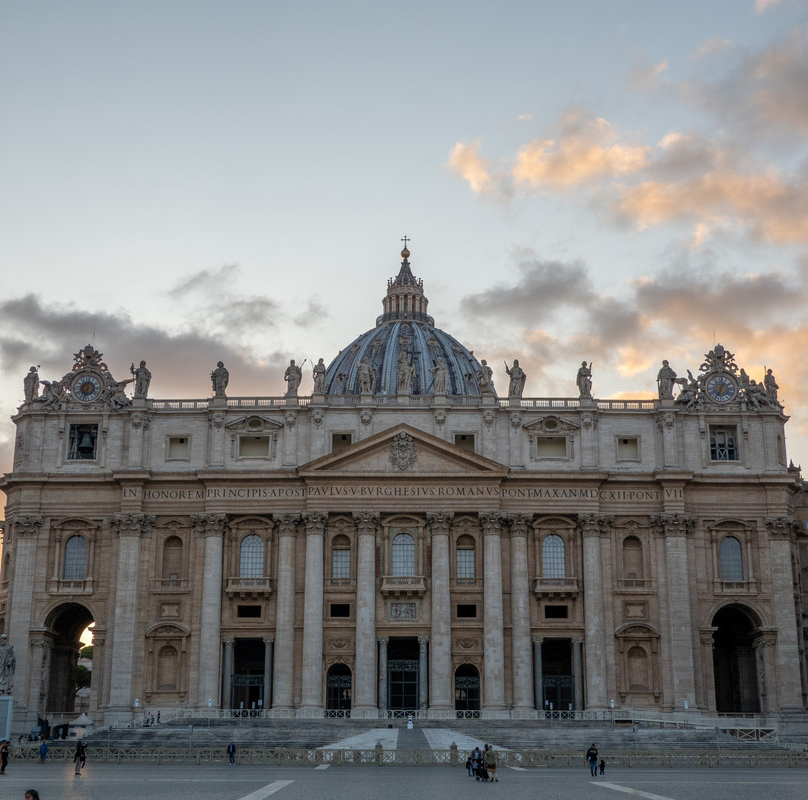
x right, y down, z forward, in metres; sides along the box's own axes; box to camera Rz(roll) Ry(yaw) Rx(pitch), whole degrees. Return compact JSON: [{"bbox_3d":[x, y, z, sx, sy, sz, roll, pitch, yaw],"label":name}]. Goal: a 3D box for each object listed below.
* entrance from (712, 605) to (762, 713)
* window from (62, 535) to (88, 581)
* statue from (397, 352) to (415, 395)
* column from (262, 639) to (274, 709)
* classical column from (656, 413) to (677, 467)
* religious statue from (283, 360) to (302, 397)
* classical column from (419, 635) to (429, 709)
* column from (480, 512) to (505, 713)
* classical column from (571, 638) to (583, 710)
[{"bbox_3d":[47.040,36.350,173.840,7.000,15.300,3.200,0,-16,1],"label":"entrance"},{"bbox_3d":[-47.550,22.850,179.040,3.250,6.500,0.600,0,-16,1],"label":"window"},{"bbox_3d":[0.222,-4.016,182.768,2.700,6.501,2.000,0,-16,0],"label":"statue"},{"bbox_3d":[-18.860,38.590,172.300,1.500,10.600,1.500,0,-16,1],"label":"column"},{"bbox_3d":[39.810,6.160,186.850,2.580,8.530,1.100,0,-15,0],"label":"classical column"},{"bbox_3d":[-16.410,-3.139,183.640,2.600,5.746,2.000,0,-16,0],"label":"religious statue"},{"bbox_3d":[2.744,38.475,173.527,1.500,10.661,1.500,0,-16,0],"label":"classical column"},{"bbox_3d":[12.559,29.799,174.347,3.550,28.285,3.500,0,-14,0],"label":"column"},{"bbox_3d":[24.665,39.117,175.749,1.500,10.505,1.500,0,-14,0],"label":"classical column"}]

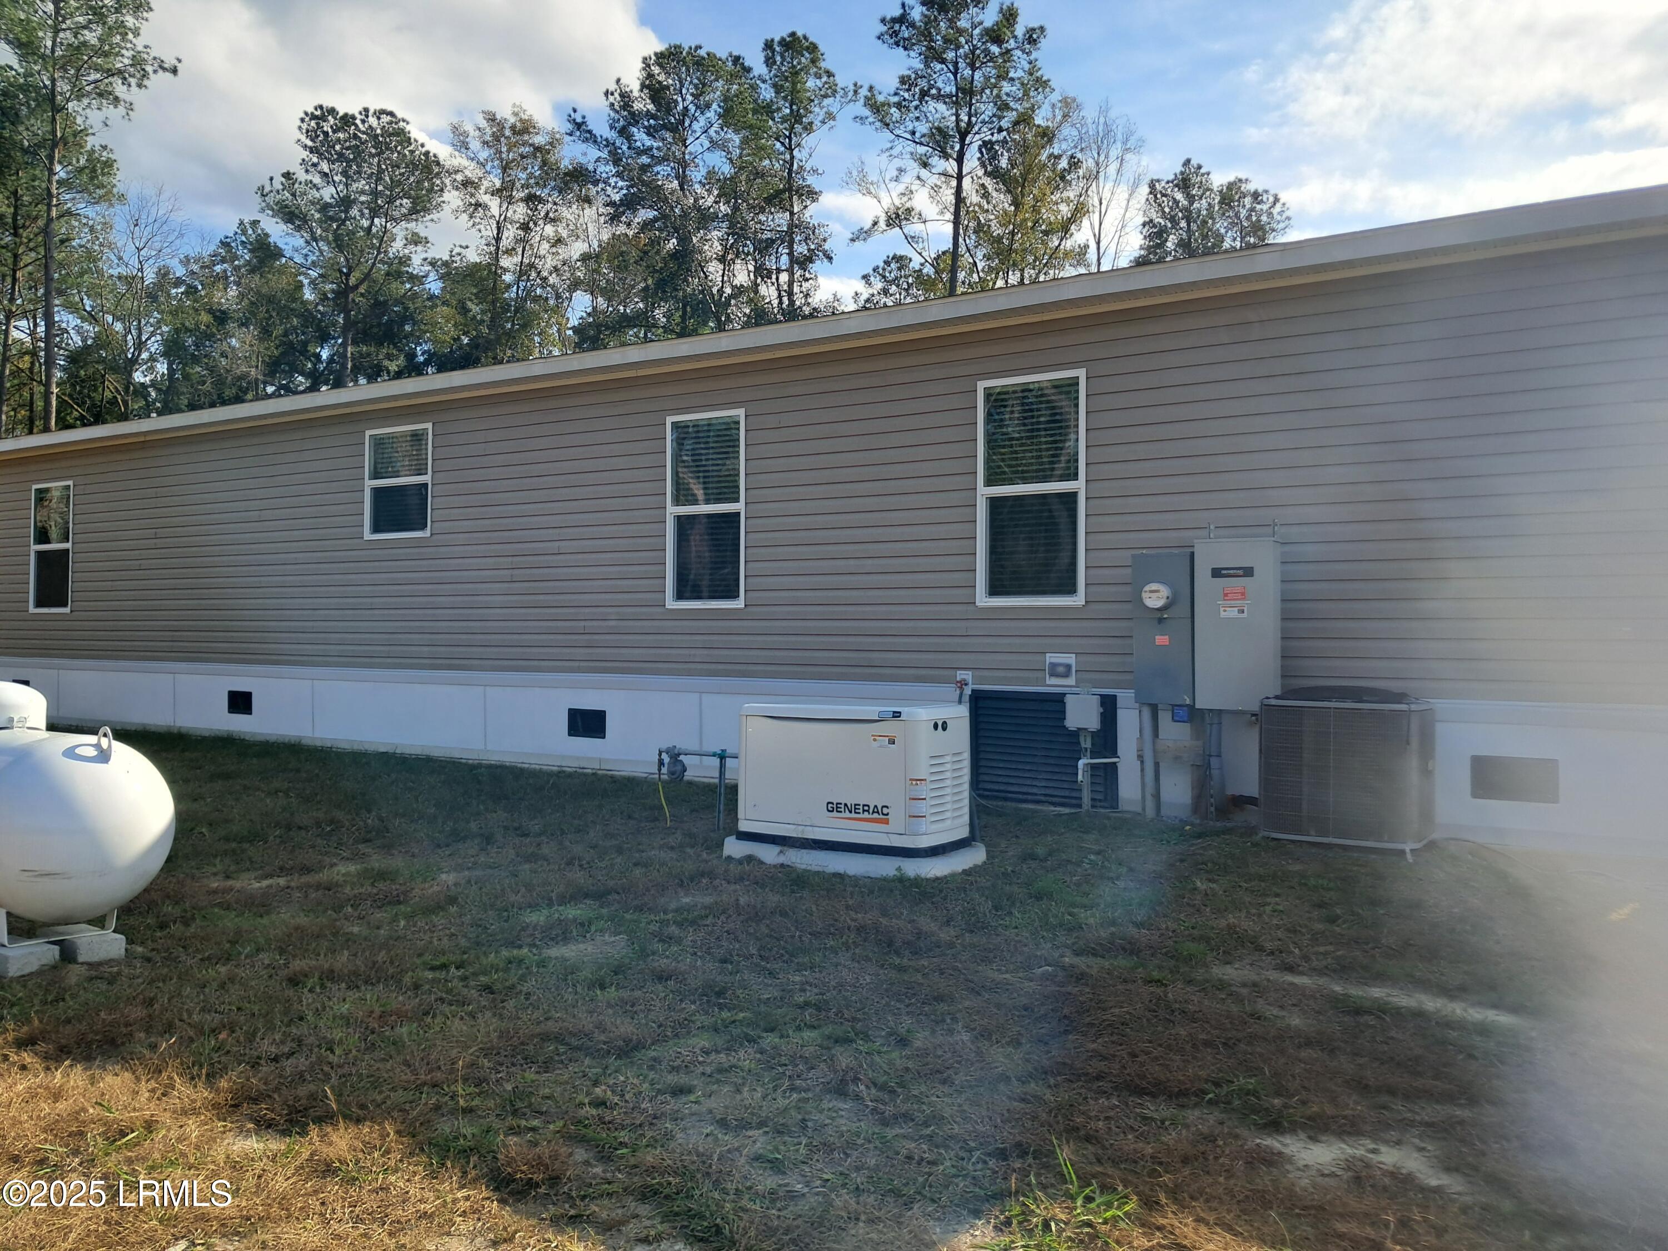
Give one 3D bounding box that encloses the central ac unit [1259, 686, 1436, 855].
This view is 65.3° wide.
[{"bbox_3d":[2.828,0.735,7.110,0.785,0.810,0.750,0,-1,32],"label":"central ac unit"}]

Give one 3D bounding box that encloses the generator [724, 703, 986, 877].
[{"bbox_3d":[0.116,0.858,7.239,1.290,0.800,0.700,0,-1,32],"label":"generator"}]

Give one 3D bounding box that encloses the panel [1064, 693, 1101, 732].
[{"bbox_3d":[1.626,0.573,8.476,0.215,0.230,0.110,0,-1,32],"label":"panel"}]

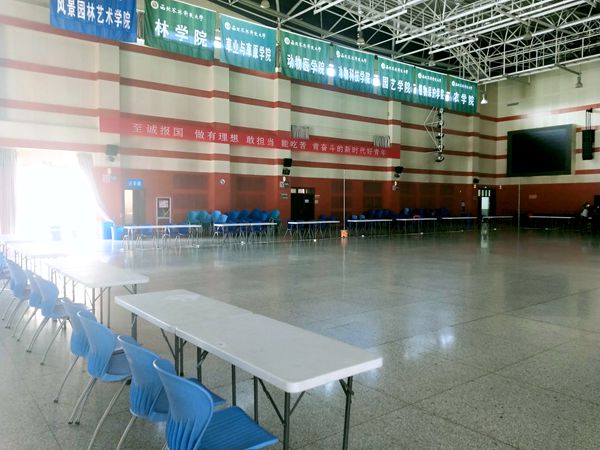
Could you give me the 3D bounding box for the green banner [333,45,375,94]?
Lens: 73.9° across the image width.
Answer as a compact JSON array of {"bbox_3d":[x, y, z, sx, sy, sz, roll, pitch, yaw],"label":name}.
[{"bbox_3d":[3.090,-8.716,22.490,2.985,2.281,0.100,-2,4,-33],"label":"green banner"}]

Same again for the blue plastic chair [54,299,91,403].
[{"bbox_3d":[-1.648,1.038,3.244,0.530,0.810,0.500,-3,5,-45],"label":"blue plastic chair"}]

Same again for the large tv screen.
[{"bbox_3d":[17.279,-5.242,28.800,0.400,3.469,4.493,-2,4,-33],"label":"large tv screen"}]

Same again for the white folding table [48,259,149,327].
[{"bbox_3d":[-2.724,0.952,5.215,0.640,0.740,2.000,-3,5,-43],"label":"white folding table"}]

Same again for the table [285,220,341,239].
[{"bbox_3d":[0.709,0.223,17.805,2.350,0.740,0.620,-2,4,-33],"label":"table"}]

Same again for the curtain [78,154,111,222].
[{"bbox_3d":[-8.331,-1.523,16.108,1.292,2.877,0.350,-2,4,-33],"label":"curtain"}]

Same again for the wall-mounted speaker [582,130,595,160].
[{"bbox_3d":[18.758,-5.156,25.823,0.500,1.958,0.625,-2,4,-33],"label":"wall-mounted speaker"}]

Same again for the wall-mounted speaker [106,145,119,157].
[{"bbox_3d":[-7.571,-2.984,16.010,0.402,0.467,0.380,-2,4,-33],"label":"wall-mounted speaker"}]

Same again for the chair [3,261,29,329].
[{"bbox_3d":[-3.717,0.900,5.430,0.530,0.810,0.500,-3,5,-45],"label":"chair"}]

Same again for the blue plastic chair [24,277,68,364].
[{"bbox_3d":[-2.563,0.971,4.307,0.530,0.810,0.500,-3,5,-45],"label":"blue plastic chair"}]

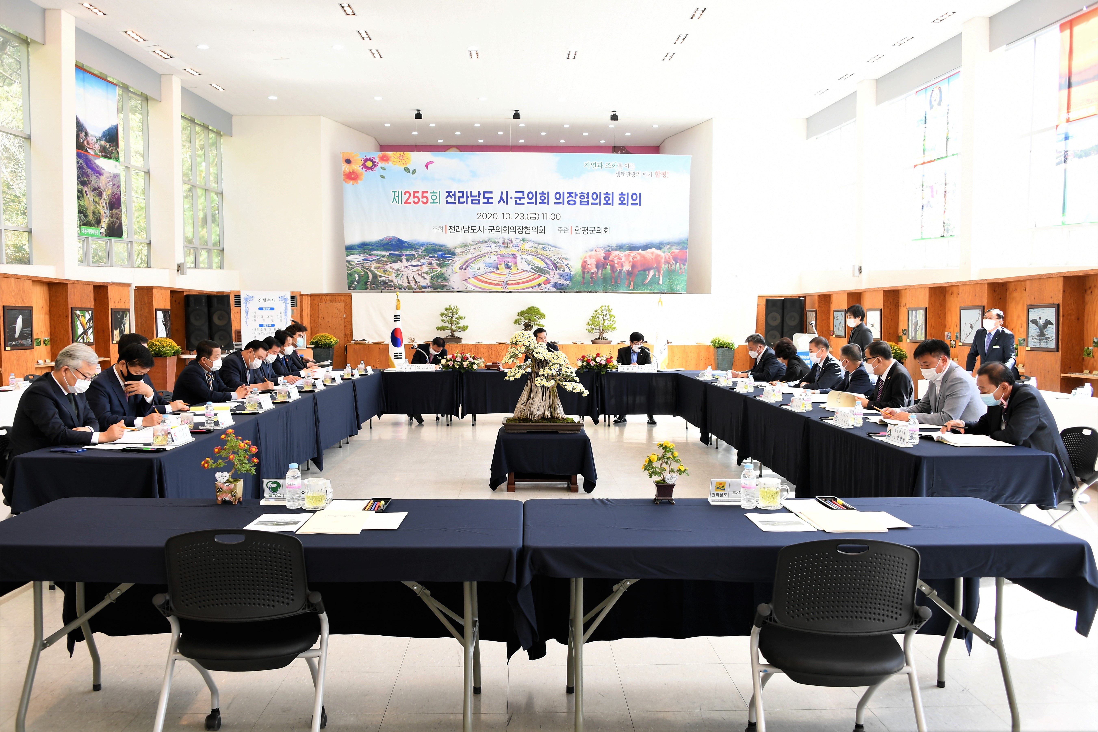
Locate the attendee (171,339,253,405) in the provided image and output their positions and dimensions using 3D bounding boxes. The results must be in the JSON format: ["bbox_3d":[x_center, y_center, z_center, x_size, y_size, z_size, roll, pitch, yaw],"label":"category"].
[{"bbox_3d":[-3.016,0.387,7.533,0.700,1.270,0.520,1,3,9],"label":"attendee"}]

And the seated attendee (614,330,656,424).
[{"bbox_3d":[1.227,0.162,12.197,0.560,1.255,0.920,0,3,0],"label":"seated attendee"}]

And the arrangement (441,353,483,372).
[{"bbox_3d":[-1.202,-0.059,11.730,0.600,0.270,0.360,0,3,-2],"label":"arrangement"}]

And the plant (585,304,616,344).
[{"bbox_3d":[1.141,-0.888,18.630,0.670,0.845,0.550,0,3,-2],"label":"plant"}]

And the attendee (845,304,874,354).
[{"bbox_3d":[3.680,0.104,10.150,0.310,1.640,0.450,-1,4,-22],"label":"attendee"}]

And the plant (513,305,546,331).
[{"bbox_3d":[-0.415,-0.900,18.575,0.720,0.815,0.600,0,3,-2],"label":"plant"}]

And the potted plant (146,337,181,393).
[{"bbox_3d":[-5.647,0.181,12.531,0.538,1.205,0.538,0,3,-2],"label":"potted plant"}]

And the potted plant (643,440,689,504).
[{"bbox_3d":[0.456,0.413,3.376,0.177,0.245,0.150,0,3,-2],"label":"potted plant"}]

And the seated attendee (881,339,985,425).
[{"bbox_3d":[2.676,0.499,5.950,0.800,1.335,0.550,0,3,-9],"label":"seated attendee"}]

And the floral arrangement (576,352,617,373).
[{"bbox_3d":[0.638,-0.046,11.450,0.560,0.280,0.360,0,3,-2],"label":"floral arrangement"}]

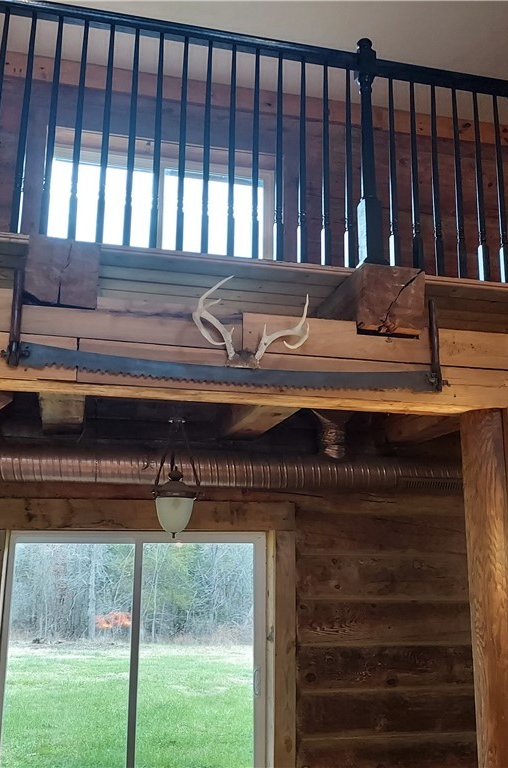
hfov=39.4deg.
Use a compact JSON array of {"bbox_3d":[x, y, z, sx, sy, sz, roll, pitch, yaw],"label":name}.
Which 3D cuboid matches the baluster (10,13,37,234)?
[{"bbox_3d":[-0.847,-0.979,2.635,0.032,0.917,0.032,4,-12,-12],"label":"baluster"}]

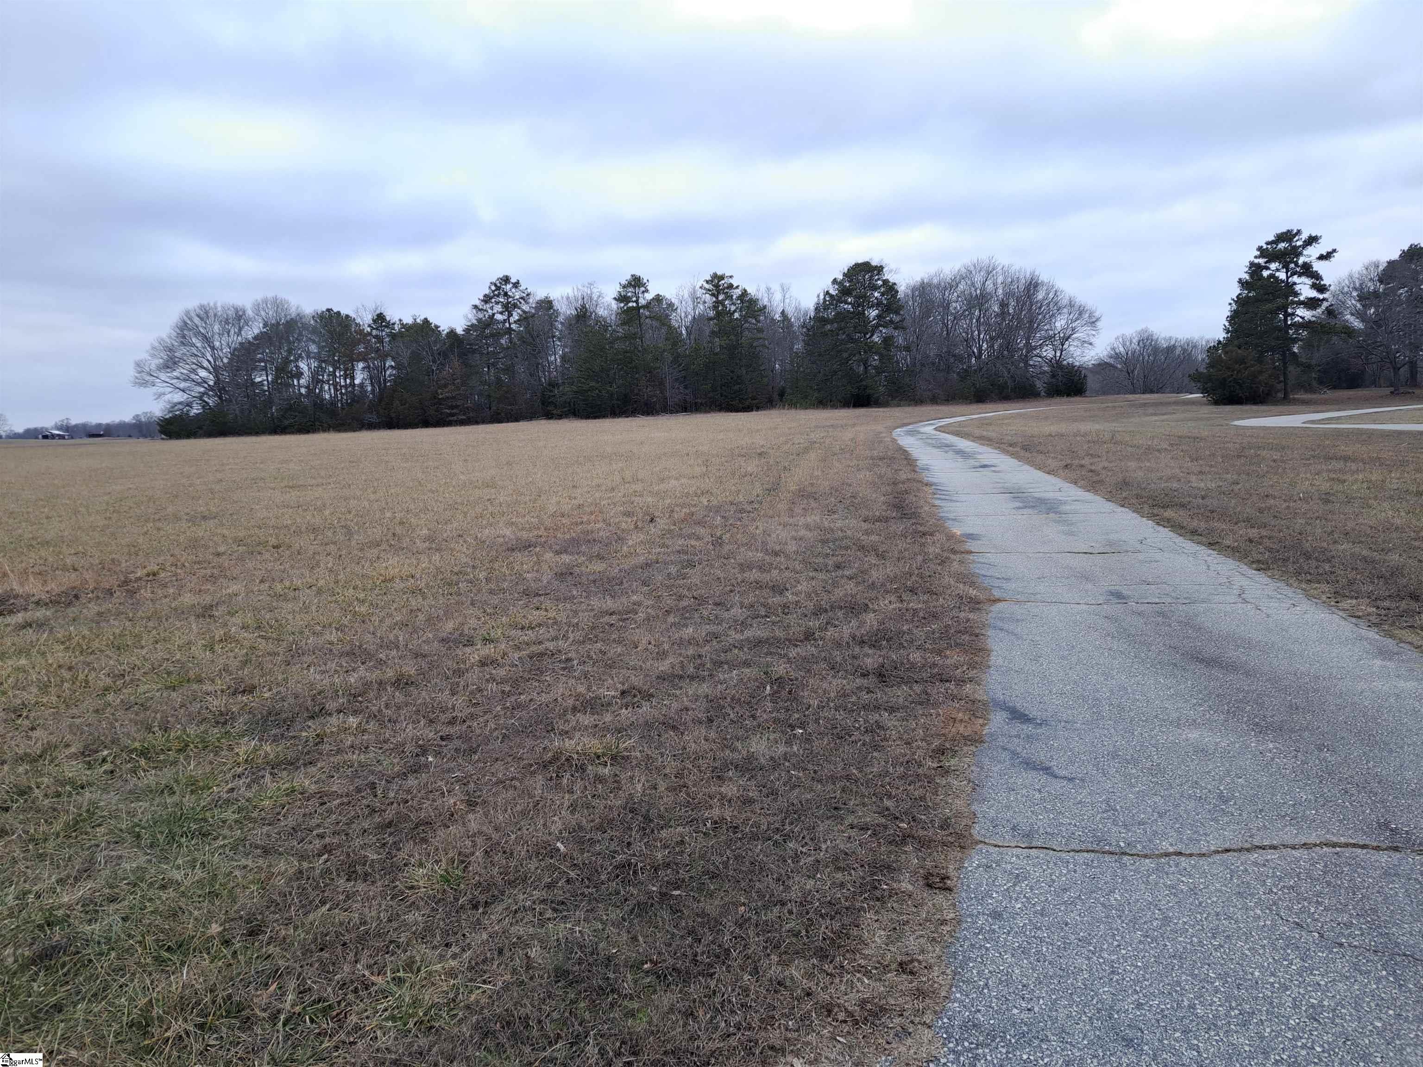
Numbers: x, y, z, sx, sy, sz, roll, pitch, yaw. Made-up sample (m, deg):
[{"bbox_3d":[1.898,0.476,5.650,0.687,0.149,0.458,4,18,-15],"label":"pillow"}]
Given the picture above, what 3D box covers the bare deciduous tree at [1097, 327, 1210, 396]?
[{"bbox_3d":[60.085,-22.665,135.000,14.500,11.000,13.000,3,6,24],"label":"bare deciduous tree"}]

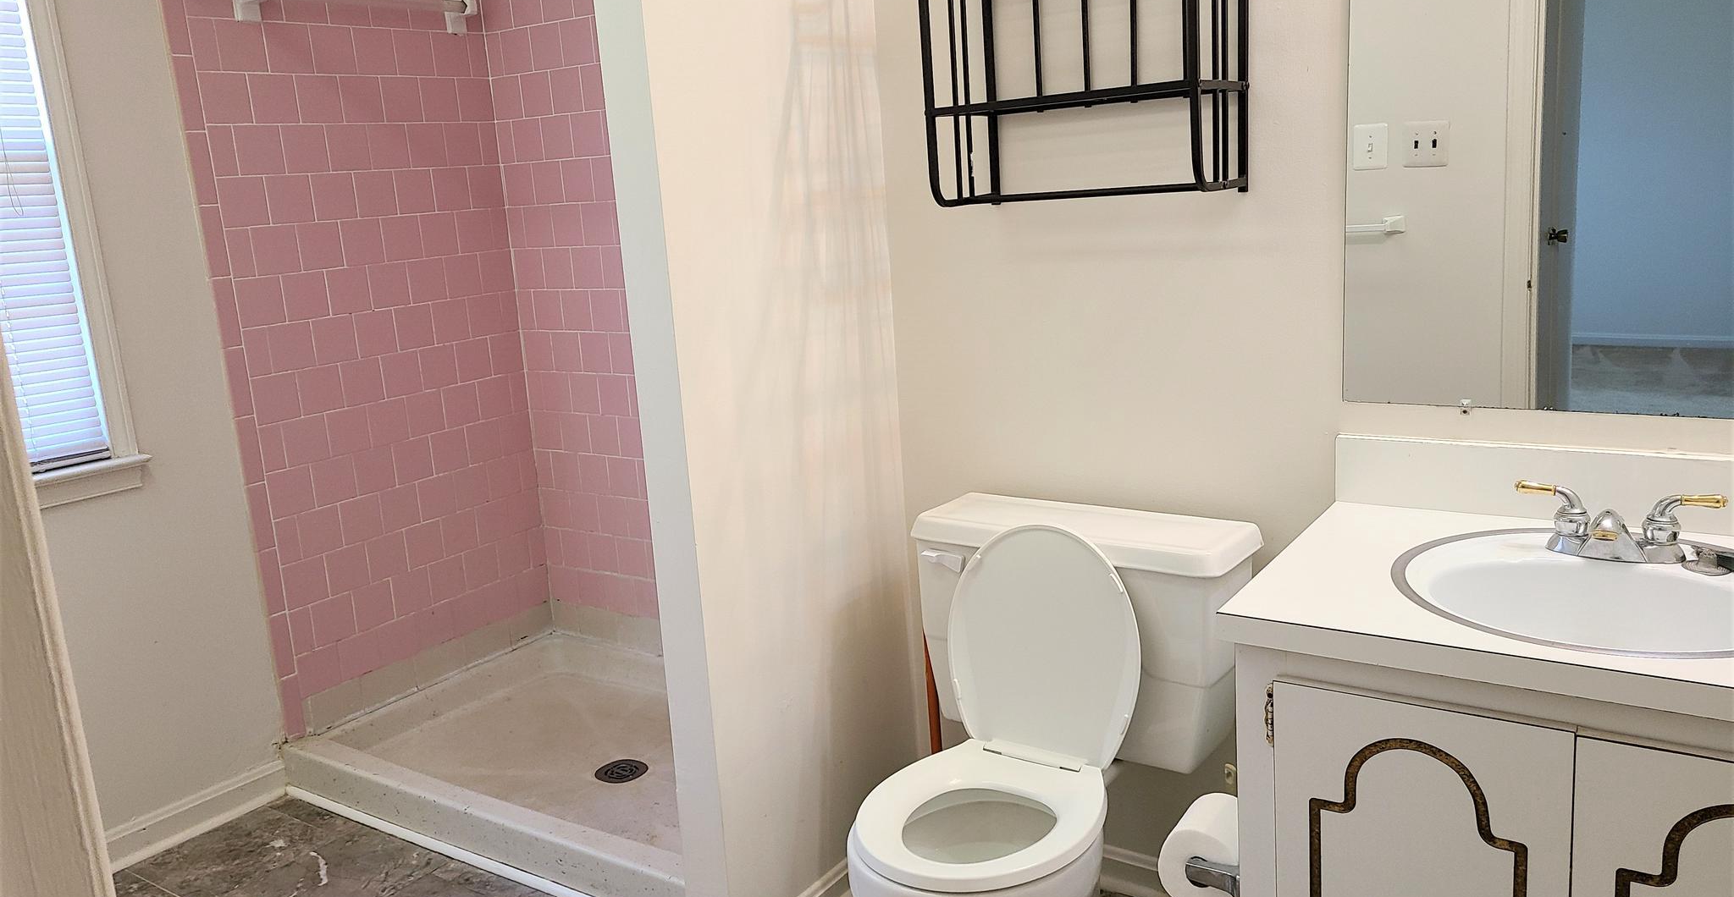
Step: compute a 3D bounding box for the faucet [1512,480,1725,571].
[{"bbox_3d":[0.923,0.098,1.609,0.236,0.087,0.145,4,15,34],"label":"faucet"}]

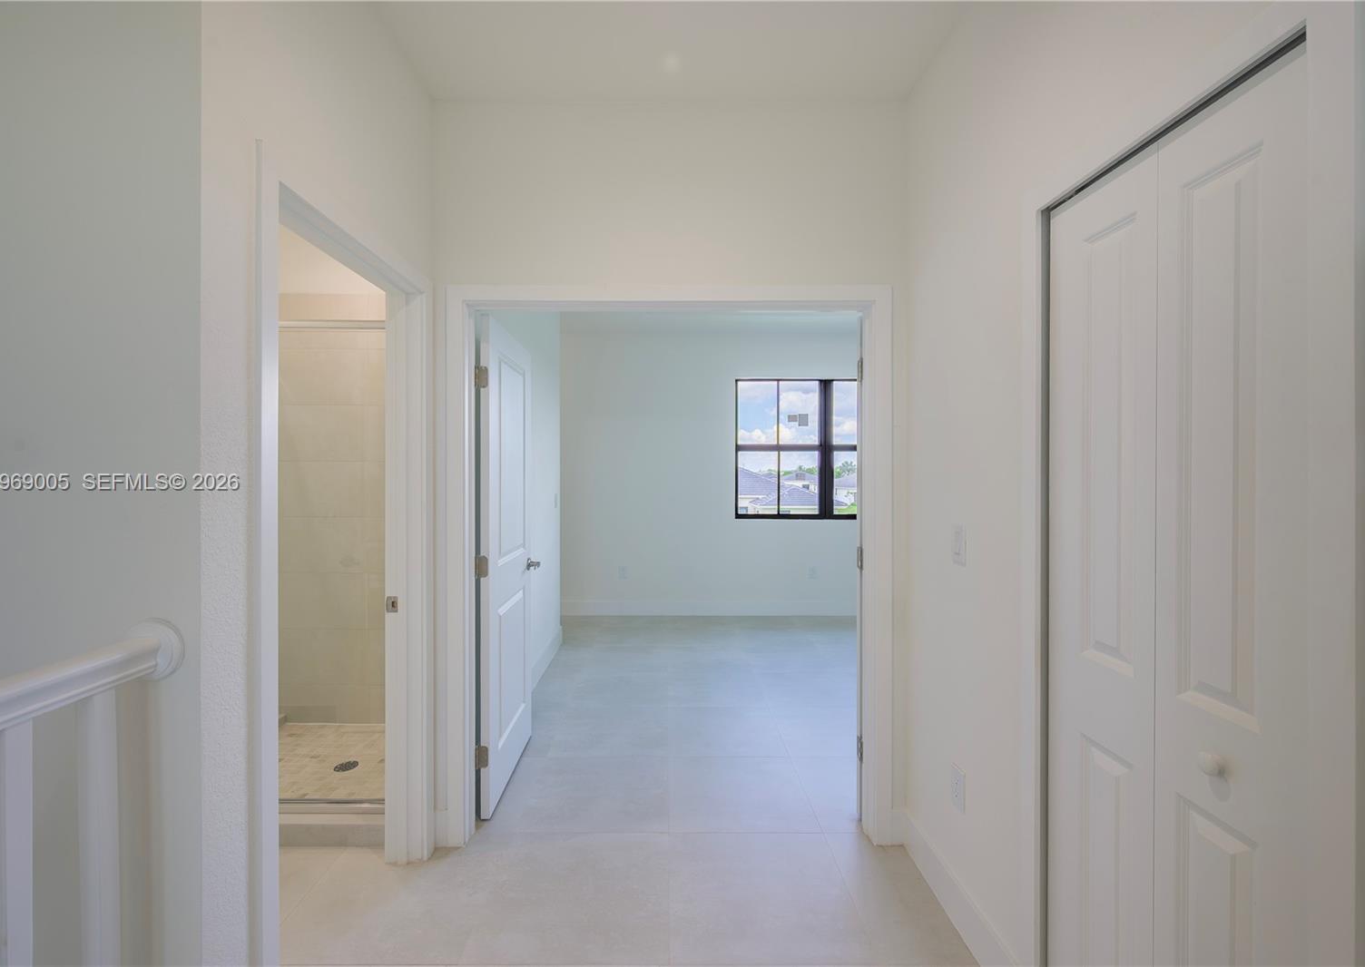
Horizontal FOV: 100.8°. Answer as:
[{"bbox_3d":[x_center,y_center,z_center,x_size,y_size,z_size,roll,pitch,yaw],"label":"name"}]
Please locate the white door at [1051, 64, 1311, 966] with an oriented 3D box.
[{"bbox_3d":[0.919,0.364,1.077,0.038,2.008,0.597,0,1,-1],"label":"white door"}]

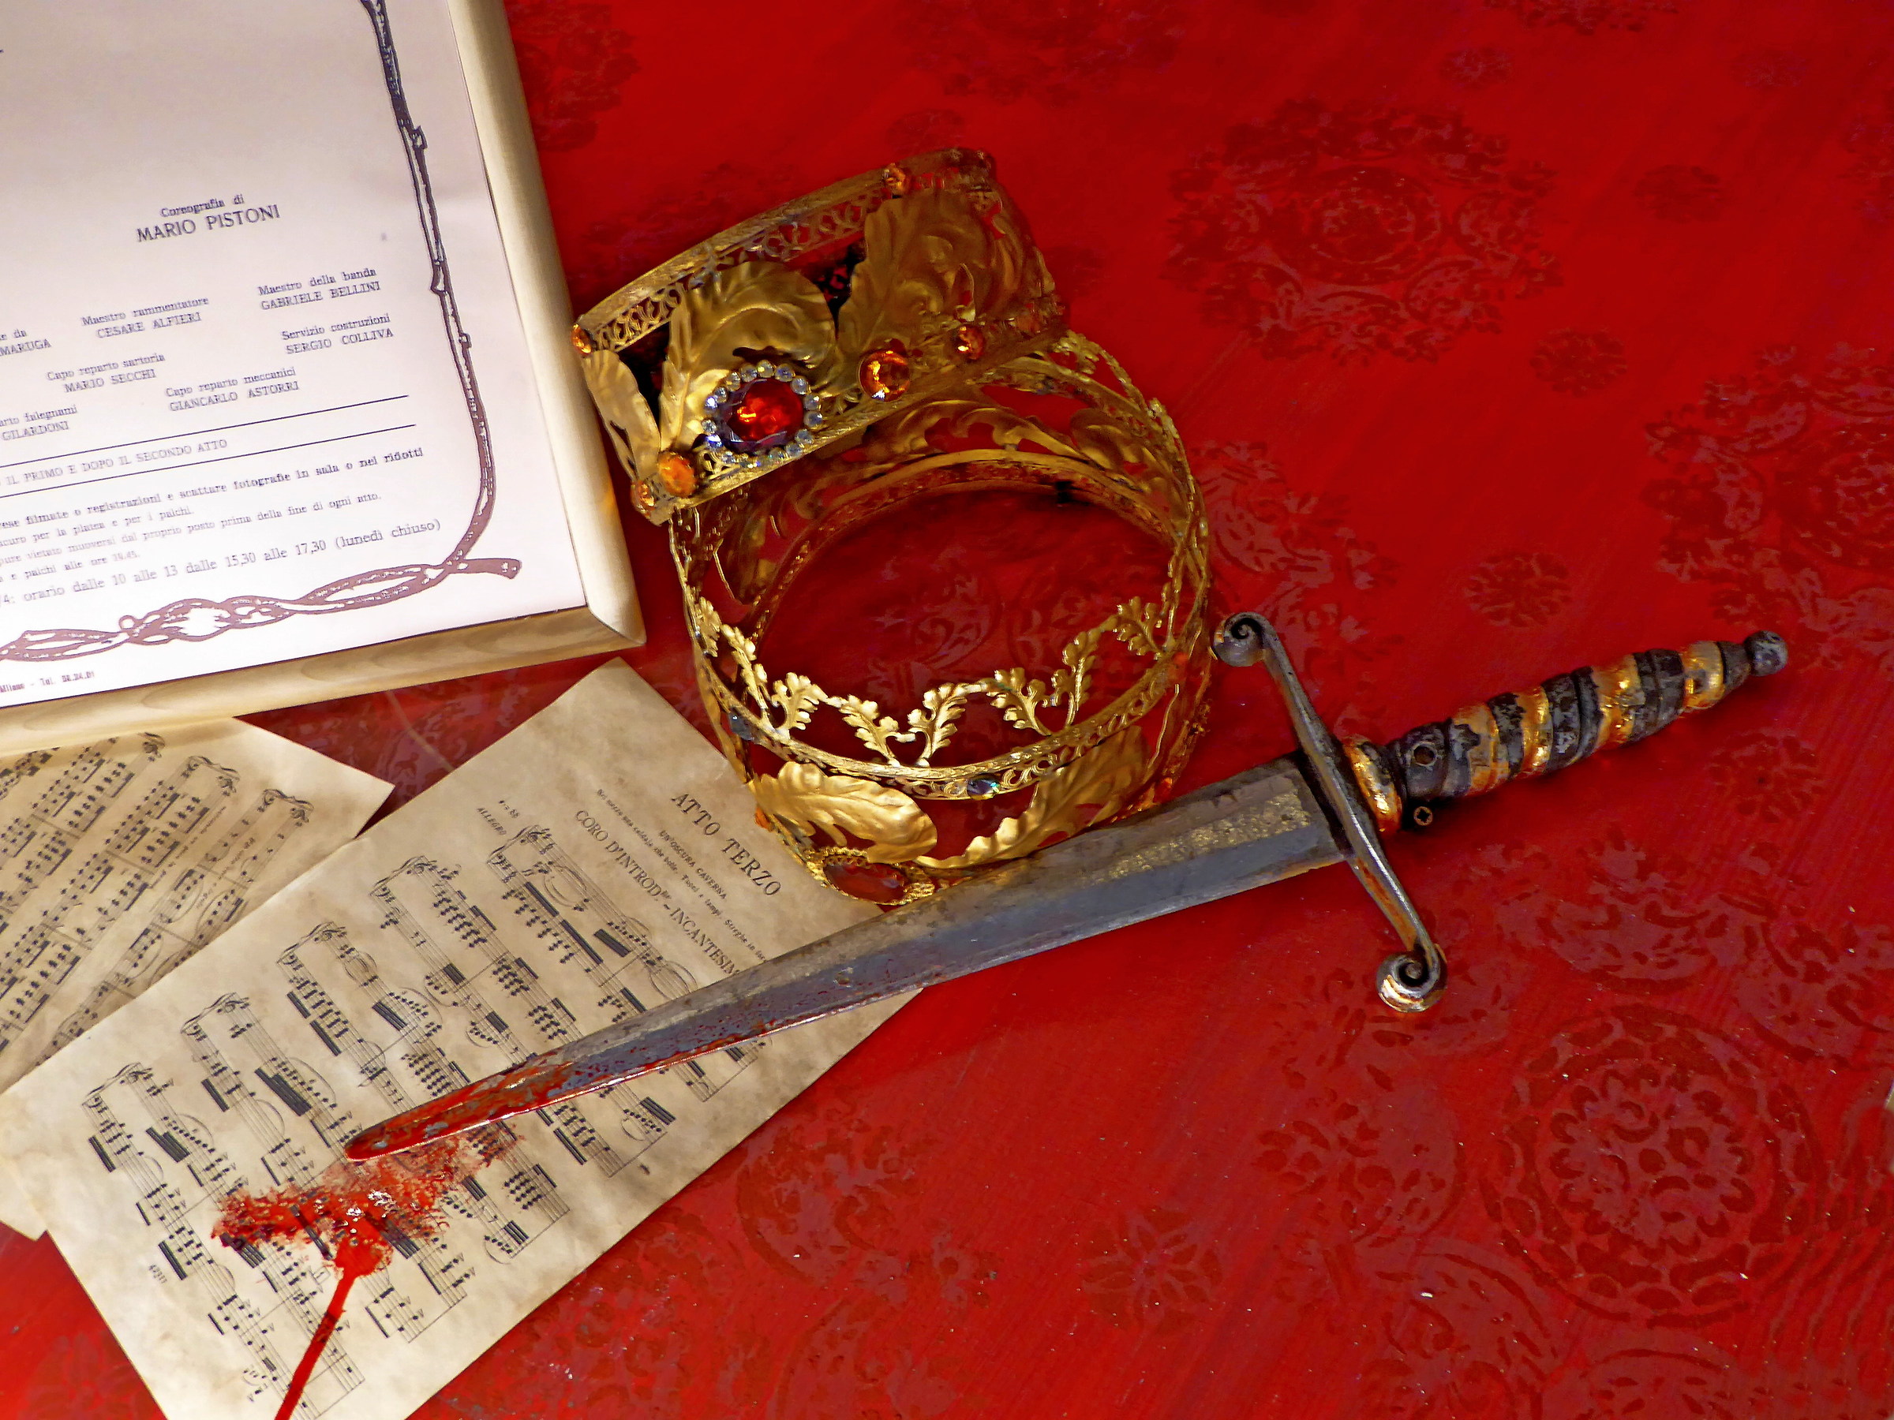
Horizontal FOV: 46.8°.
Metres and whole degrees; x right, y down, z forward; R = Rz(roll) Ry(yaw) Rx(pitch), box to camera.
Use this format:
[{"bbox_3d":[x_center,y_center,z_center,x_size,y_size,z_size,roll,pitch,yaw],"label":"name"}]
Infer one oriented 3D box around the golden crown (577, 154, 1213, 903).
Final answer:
[{"bbox_3d":[-0.025,-0.105,0.817,0.220,0.179,0.288,-10,54,2],"label":"golden crown"}]

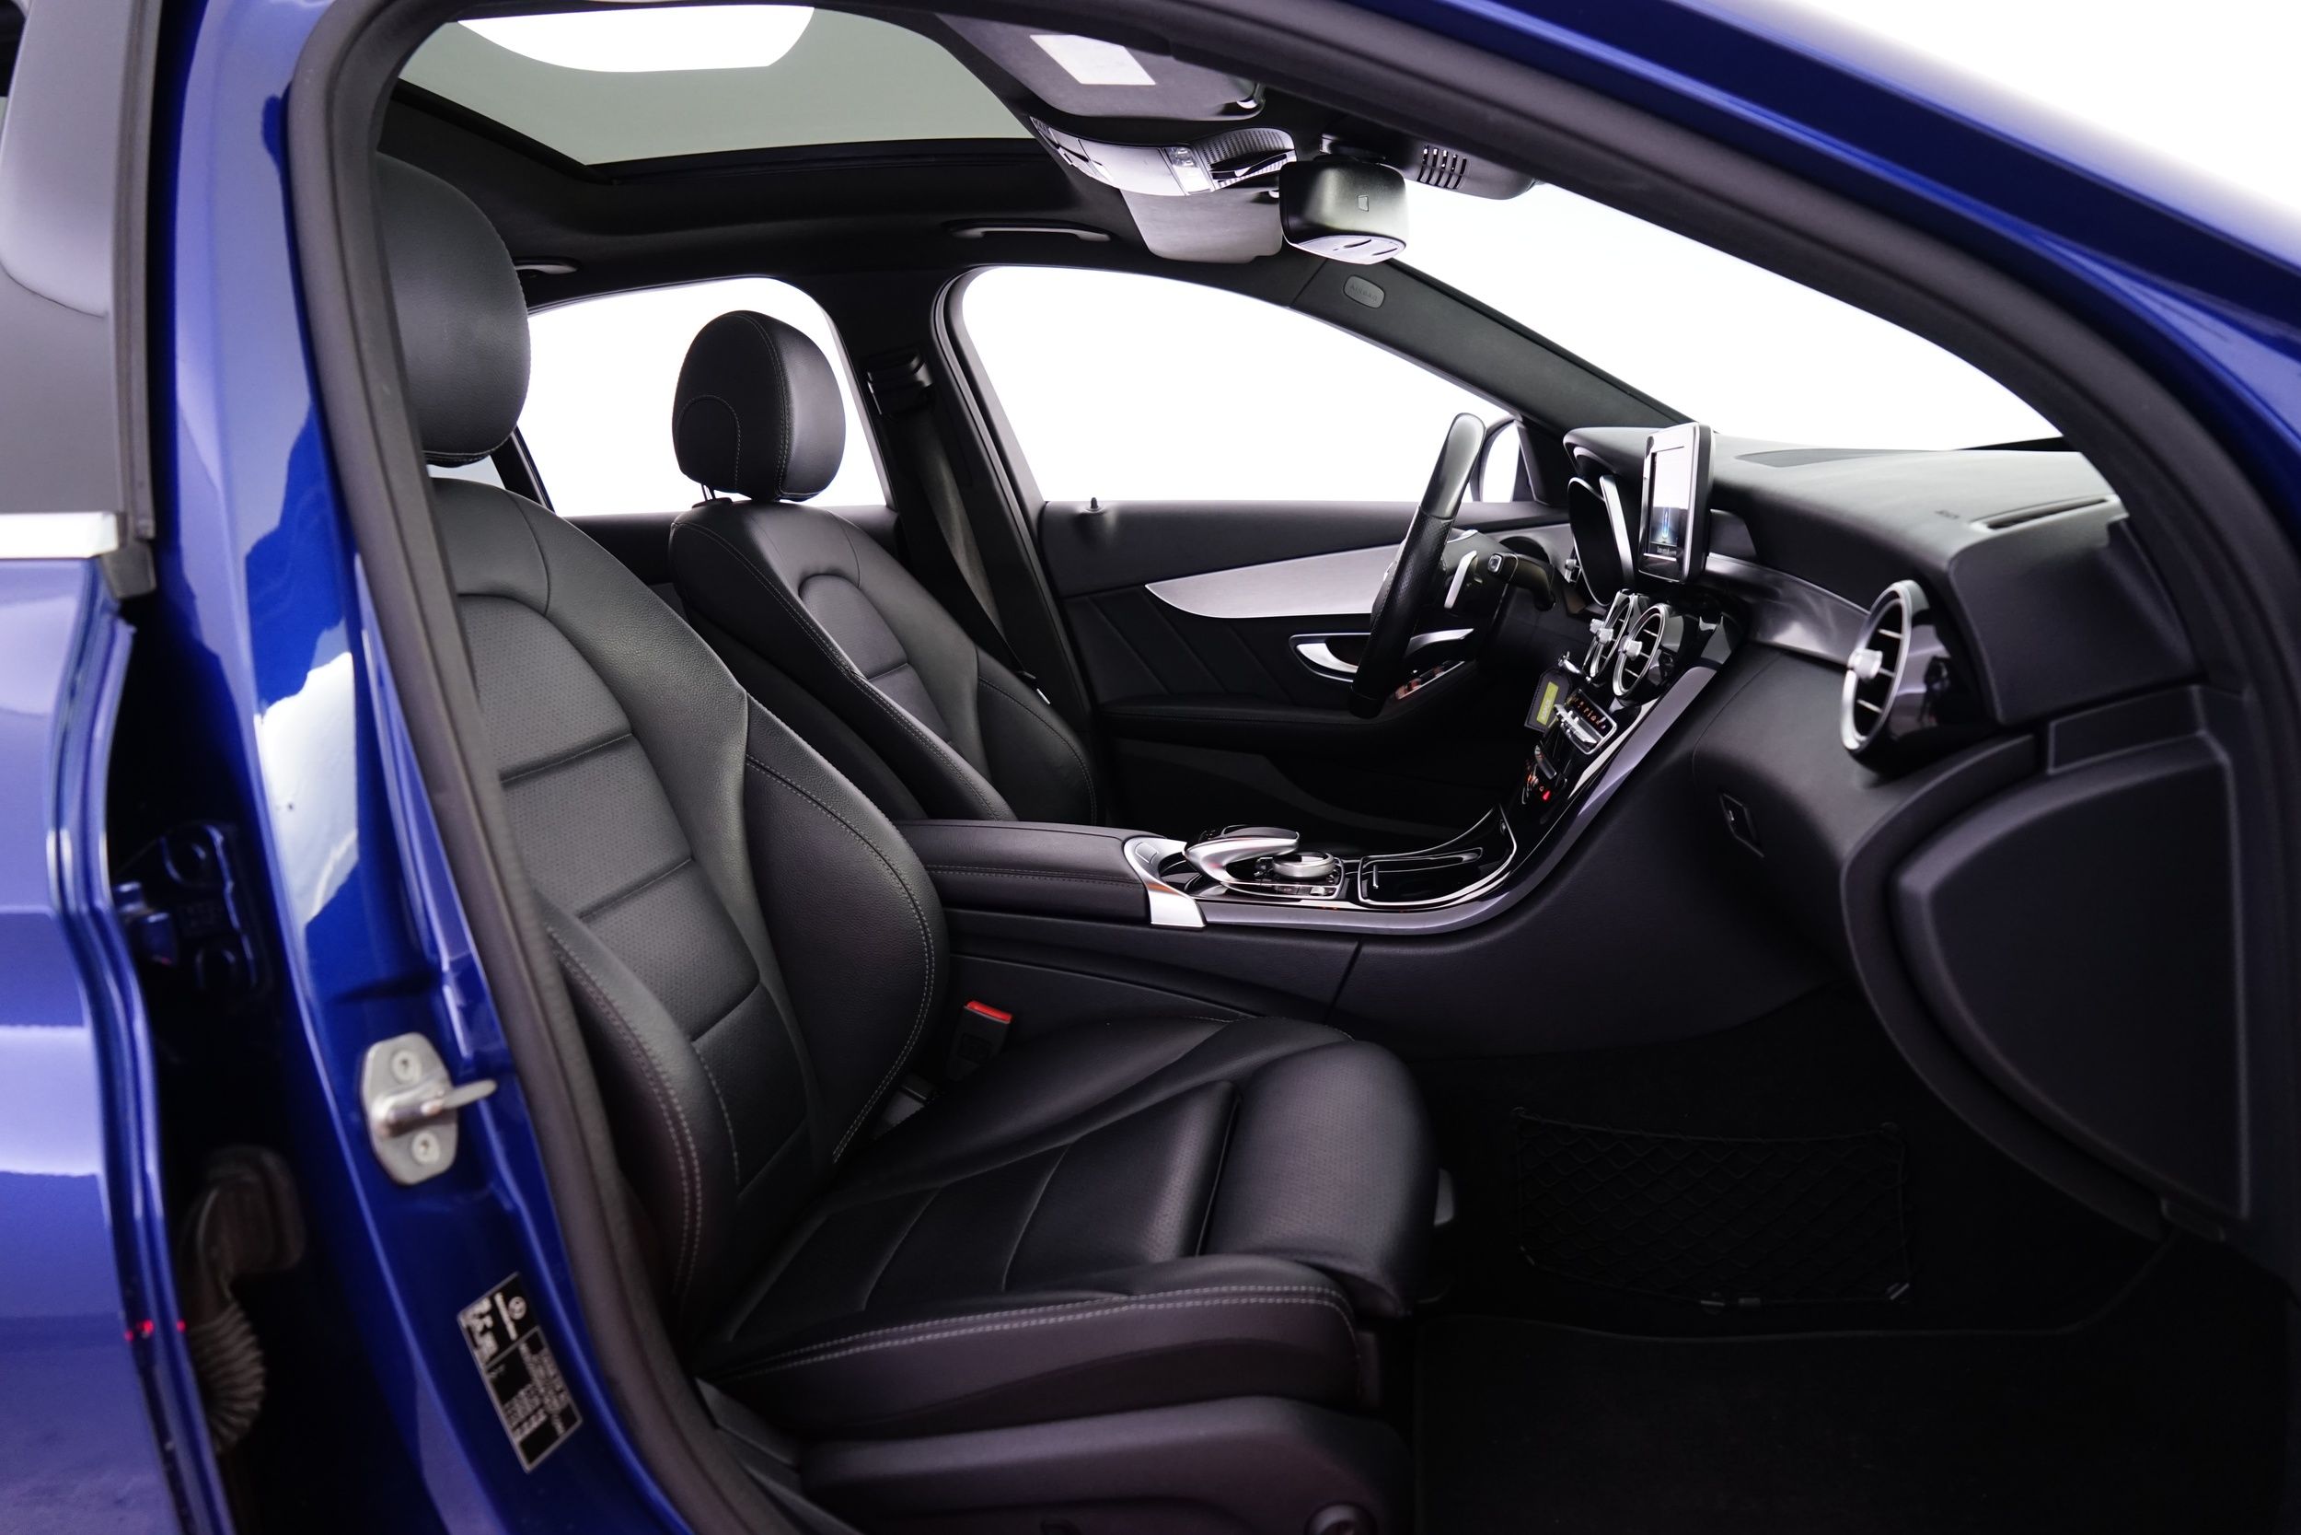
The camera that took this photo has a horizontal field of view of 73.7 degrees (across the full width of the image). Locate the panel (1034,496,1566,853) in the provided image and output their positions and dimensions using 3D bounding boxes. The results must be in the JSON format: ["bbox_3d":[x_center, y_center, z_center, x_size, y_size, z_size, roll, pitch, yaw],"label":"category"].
[{"bbox_3d":[0.274,-0.070,2.129,0.880,0.590,0.130,1,8,7],"label":"panel"}]

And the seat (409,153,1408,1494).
[{"bbox_3d":[-0.210,0.020,1.119,0.850,0.920,0.530,1,8,7],"label":"seat"}]

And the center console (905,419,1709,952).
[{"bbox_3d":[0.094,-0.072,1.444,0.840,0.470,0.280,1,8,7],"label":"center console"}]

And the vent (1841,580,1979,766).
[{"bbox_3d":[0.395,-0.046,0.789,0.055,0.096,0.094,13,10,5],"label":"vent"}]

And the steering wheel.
[{"bbox_3d":[0.317,-0.233,1.780,0.090,0.360,0.370,18,10,4],"label":"steering wheel"}]

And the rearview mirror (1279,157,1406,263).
[{"bbox_3d":[0.177,-0.494,1.378,0.055,0.070,0.230,1,9,27],"label":"rearview mirror"}]

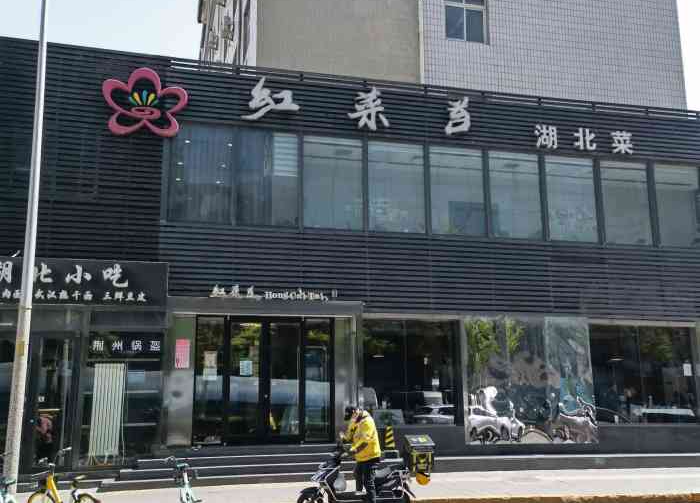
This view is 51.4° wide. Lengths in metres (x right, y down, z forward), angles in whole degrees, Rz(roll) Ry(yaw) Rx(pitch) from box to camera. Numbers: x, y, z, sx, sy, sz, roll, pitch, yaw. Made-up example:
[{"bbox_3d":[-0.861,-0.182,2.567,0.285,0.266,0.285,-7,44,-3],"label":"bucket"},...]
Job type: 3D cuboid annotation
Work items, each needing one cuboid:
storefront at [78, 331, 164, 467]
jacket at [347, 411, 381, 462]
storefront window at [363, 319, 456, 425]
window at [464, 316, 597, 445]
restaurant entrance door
[{"bbox_3d":[-4.591,2.938,14.659,1.621,2.646,0.120,2,-12,-13],"label":"storefront"},{"bbox_3d":[0.213,2.817,11.081,0.460,0.760,0.520,2,-12,-13],"label":"jacket"},{"bbox_3d":[1.373,2.733,16.511,2.277,2.362,0.120,3,-12,-14],"label":"storefront window"},{"bbox_3d":[4.300,3.019,17.155,3.409,2.982,0.120,2,-12,-13],"label":"window"},{"bbox_3d":[-1.784,2.684,15.249,2.925,2.671,0.150,3,-12,-14],"label":"restaurant entrance door"}]

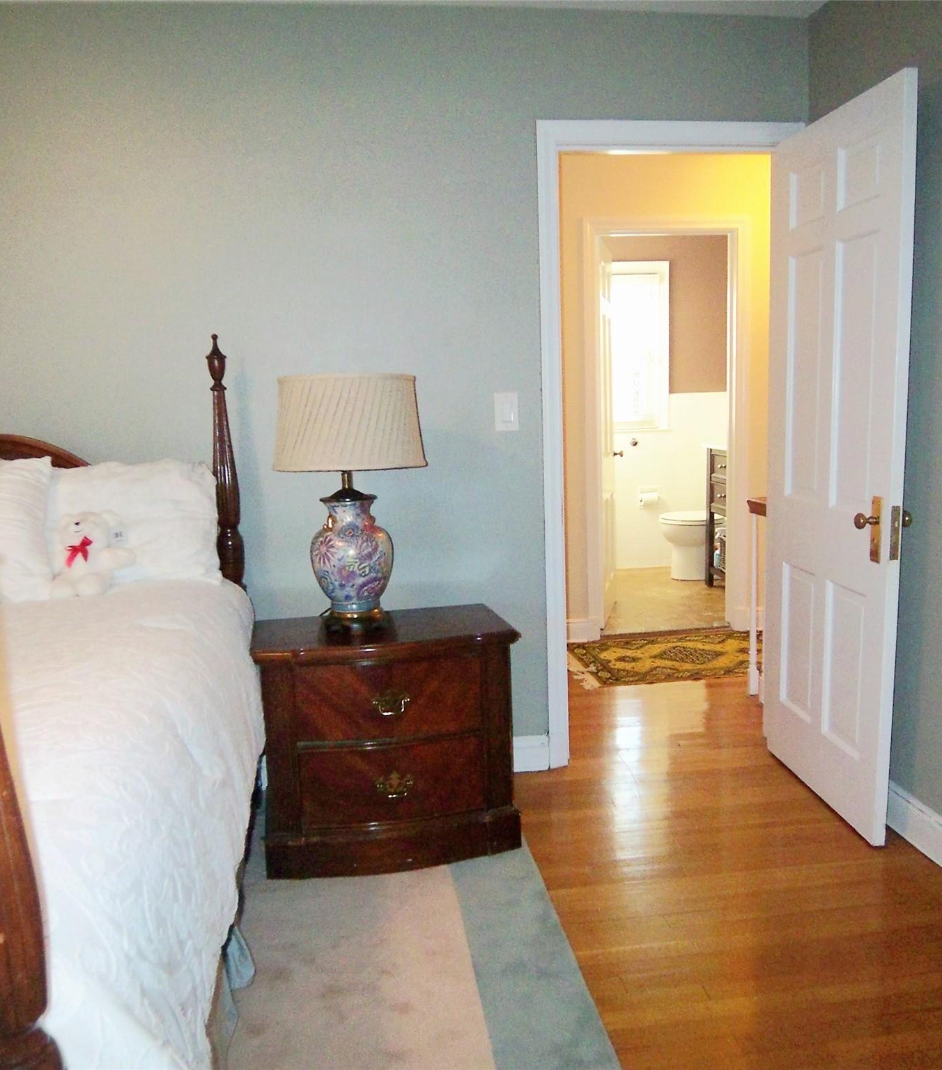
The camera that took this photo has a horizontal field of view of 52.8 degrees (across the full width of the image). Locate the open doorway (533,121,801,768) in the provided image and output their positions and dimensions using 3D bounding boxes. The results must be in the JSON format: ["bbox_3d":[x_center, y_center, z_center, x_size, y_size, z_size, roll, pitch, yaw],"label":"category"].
[{"bbox_3d":[0.645,-0.263,3.125,0.850,2.070,0.130,-3,9,-8],"label":"open doorway"}]

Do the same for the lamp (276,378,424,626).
[{"bbox_3d":[-0.326,-0.087,2.599,0.414,0.700,0.414,-3,9,-8],"label":"lamp"}]

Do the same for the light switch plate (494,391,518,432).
[{"bbox_3d":[0.111,-0.385,2.975,0.073,0.118,0.010,-3,9,-8],"label":"light switch plate"}]

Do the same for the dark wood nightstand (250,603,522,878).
[{"bbox_3d":[-0.238,0.568,2.691,0.725,0.630,0.415,-4,10,-10],"label":"dark wood nightstand"}]

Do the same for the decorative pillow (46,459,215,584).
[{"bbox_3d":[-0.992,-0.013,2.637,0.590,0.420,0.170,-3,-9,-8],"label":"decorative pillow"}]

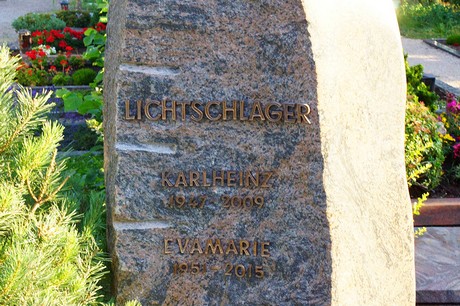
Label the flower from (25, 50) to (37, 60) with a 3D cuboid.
[{"bbox_3d":[-1.959,-0.957,8.400,0.115,0.095,0.105,-3,15,-13],"label":"flower"}]

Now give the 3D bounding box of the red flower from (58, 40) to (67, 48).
[{"bbox_3d":[-1.782,-1.154,9.100,0.085,0.080,0.085,-3,15,-11],"label":"red flower"}]

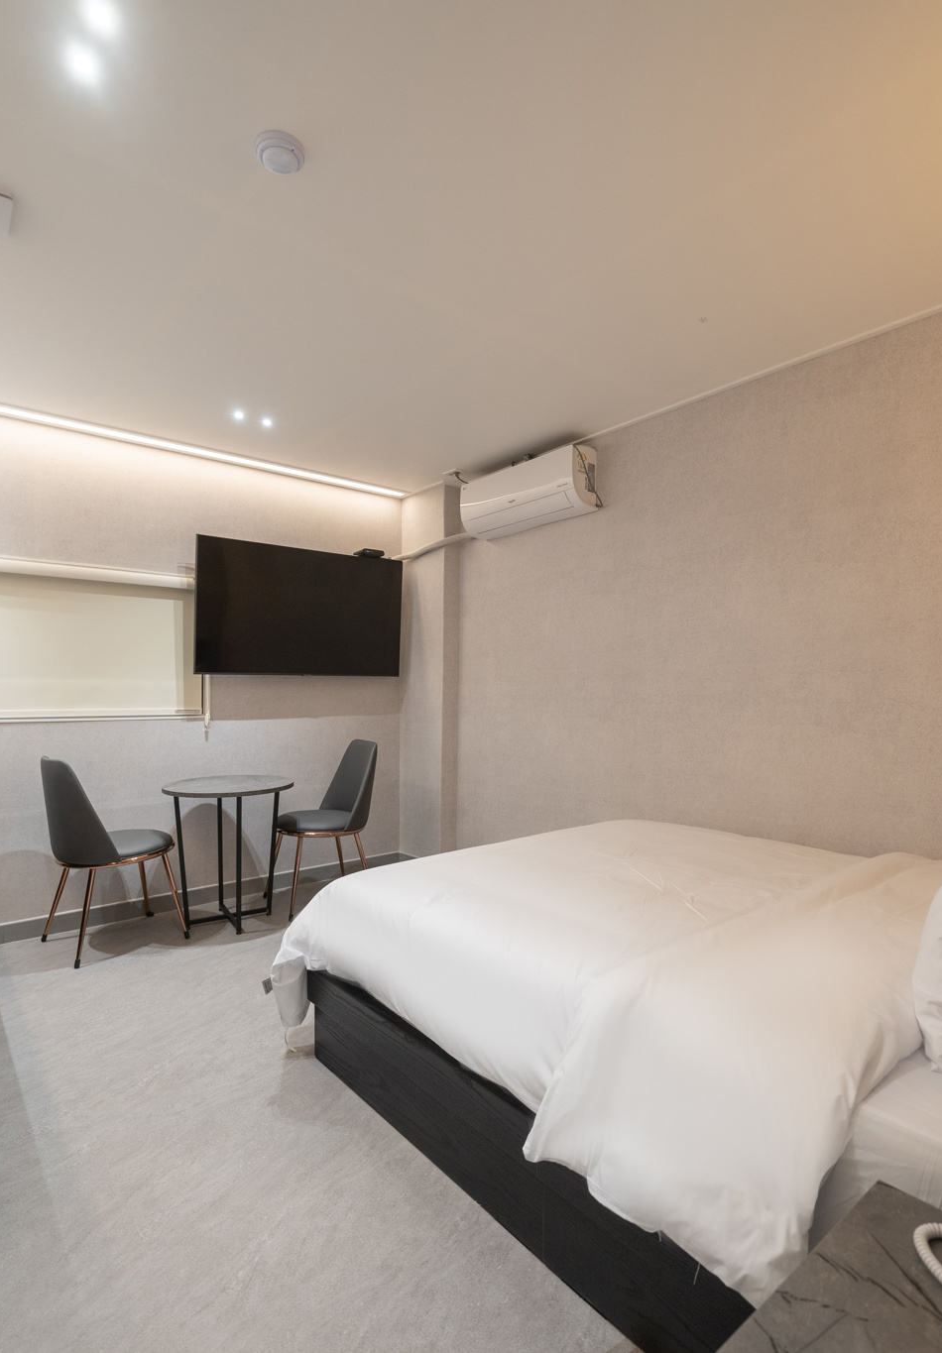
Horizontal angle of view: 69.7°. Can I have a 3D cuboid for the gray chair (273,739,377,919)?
[{"bbox_3d":[-0.781,0.789,3.690,0.565,0.842,0.463,1,-1,-34],"label":"gray chair"}]

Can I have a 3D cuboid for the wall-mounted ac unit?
[{"bbox_3d":[0.293,-0.961,3.653,0.186,0.299,0.855,1,-2,-40],"label":"wall-mounted ac unit"}]

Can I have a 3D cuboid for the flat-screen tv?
[{"bbox_3d":[-0.952,-0.376,3.998,1.305,0.746,0.057,1,2,-39],"label":"flat-screen tv"}]

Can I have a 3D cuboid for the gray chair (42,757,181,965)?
[{"bbox_3d":[-1.641,0.777,3.078,0.463,0.842,0.565,-1,-2,44],"label":"gray chair"}]

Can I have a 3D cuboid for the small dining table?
[{"bbox_3d":[-1.196,0.875,3.362,0.627,0.659,0.627,1,-2,-40],"label":"small dining table"}]

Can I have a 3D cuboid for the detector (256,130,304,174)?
[{"bbox_3d":[-0.461,-1.232,1.620,0.113,0.045,0.113,1,-2,-40],"label":"detector"}]

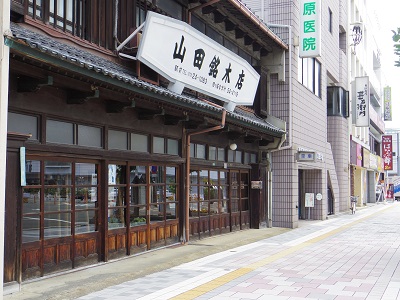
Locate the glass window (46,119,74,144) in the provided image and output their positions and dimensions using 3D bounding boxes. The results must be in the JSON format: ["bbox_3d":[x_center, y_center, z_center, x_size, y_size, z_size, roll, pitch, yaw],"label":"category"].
[{"bbox_3d":[-2.331,-0.284,9.271,0.040,0.382,0.734,-1,-4,23],"label":"glass window"}]

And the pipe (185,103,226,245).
[{"bbox_3d":[0.162,0.654,13.518,1.060,3.280,0.120,-1,-4,23],"label":"pipe"}]

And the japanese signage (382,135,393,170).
[{"bbox_3d":[15.675,0.225,46.300,0.760,2.930,0.200,-1,-4,23],"label":"japanese signage"}]

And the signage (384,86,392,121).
[{"bbox_3d":[15.700,-3.856,46.300,0.580,2.800,0.200,-1,-4,23],"label":"signage"}]

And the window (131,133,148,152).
[{"bbox_3d":[-1.269,-0.132,11.740,0.040,0.369,0.728,-1,-4,23],"label":"window"}]

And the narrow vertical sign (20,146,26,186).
[{"bbox_3d":[-2.598,0.249,8.169,0.020,0.572,0.107,-1,-4,23],"label":"narrow vertical sign"}]

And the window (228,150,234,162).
[{"bbox_3d":[0.947,0.195,16.892,0.040,0.347,0.488,-1,-4,23],"label":"window"}]

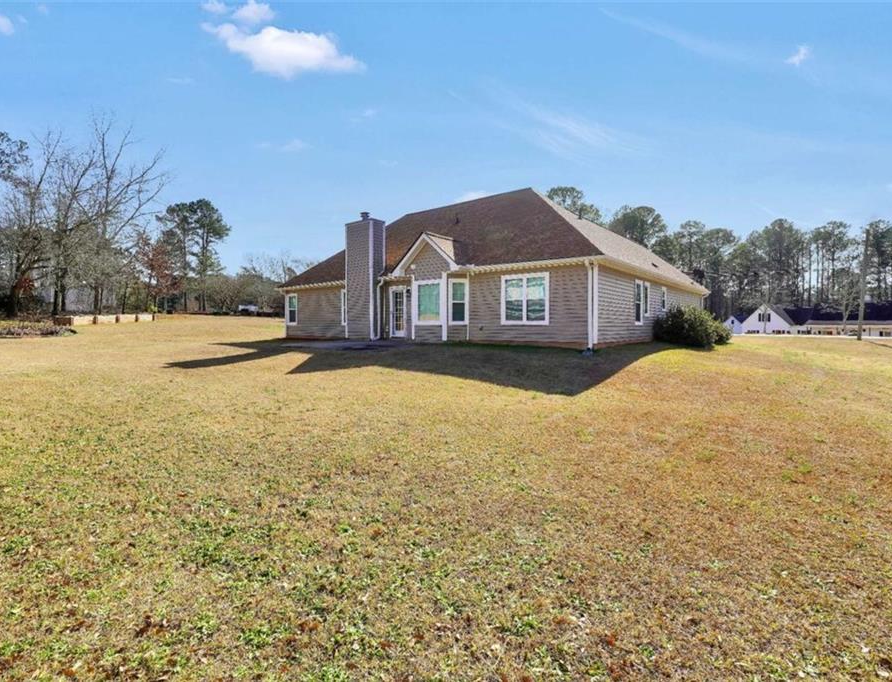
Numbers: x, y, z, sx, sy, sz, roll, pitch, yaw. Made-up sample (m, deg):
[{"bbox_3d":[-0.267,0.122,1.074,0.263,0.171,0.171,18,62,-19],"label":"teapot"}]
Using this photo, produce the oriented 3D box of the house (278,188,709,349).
[{"bbox_3d":[4.011,-3.656,26.125,18.300,6.950,21.000,2,3,39],"label":"house"}]

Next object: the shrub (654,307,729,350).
[{"bbox_3d":[10.618,-0.580,18.423,2.500,1.750,3.200,2,3,39],"label":"shrub"}]

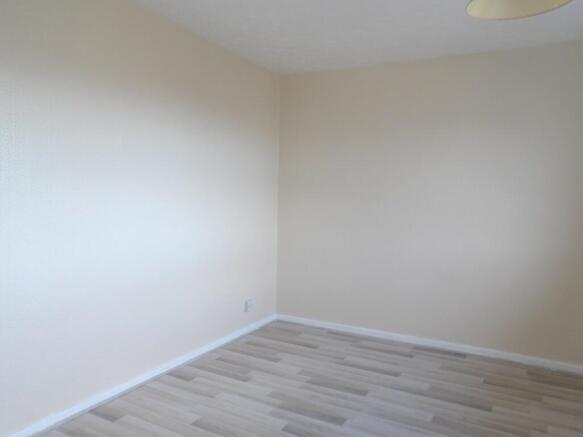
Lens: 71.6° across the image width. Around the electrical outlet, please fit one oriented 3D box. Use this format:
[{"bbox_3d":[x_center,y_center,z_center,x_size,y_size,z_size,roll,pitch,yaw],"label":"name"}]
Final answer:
[{"bbox_3d":[-0.360,0.754,3.508,0.030,0.105,0.105,3,4,28],"label":"electrical outlet"}]

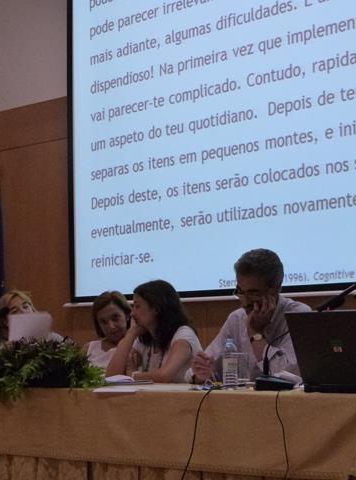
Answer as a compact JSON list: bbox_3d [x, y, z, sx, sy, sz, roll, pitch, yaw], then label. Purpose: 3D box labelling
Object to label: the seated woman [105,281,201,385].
[{"bbox_3d":[-0.051,0.781,4.779,0.750,1.195,0.520,3,-7,-38],"label":"seated woman"}]

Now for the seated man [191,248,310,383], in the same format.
[{"bbox_3d":[0.342,0.694,4.557,0.560,1.312,0.800,-5,-7,40],"label":"seated man"}]

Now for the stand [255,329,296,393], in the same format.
[{"bbox_3d":[0.370,0.449,4.120,0.120,0.240,0.200,-5,-7,38],"label":"stand"}]

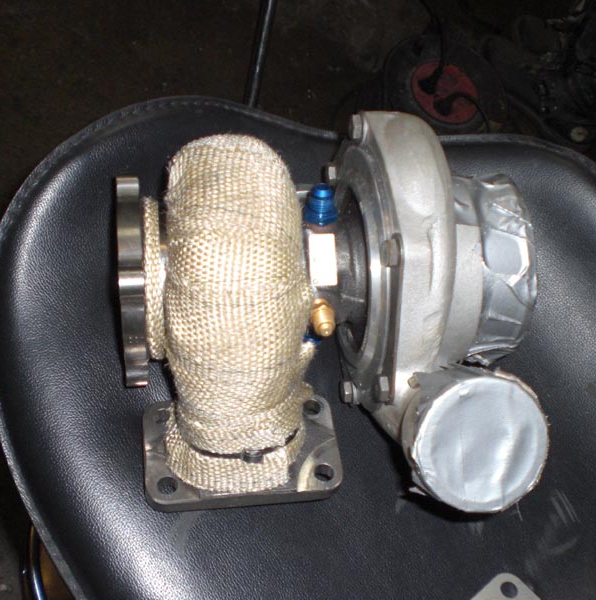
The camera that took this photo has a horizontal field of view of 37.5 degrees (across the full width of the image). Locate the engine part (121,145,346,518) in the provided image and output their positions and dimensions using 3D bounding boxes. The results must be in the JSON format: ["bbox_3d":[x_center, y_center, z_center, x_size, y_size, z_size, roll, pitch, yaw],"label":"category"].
[{"bbox_3d":[-0.031,0.002,0.453,0.116,0.172,0.146,-2,49,-10],"label":"engine part"}]

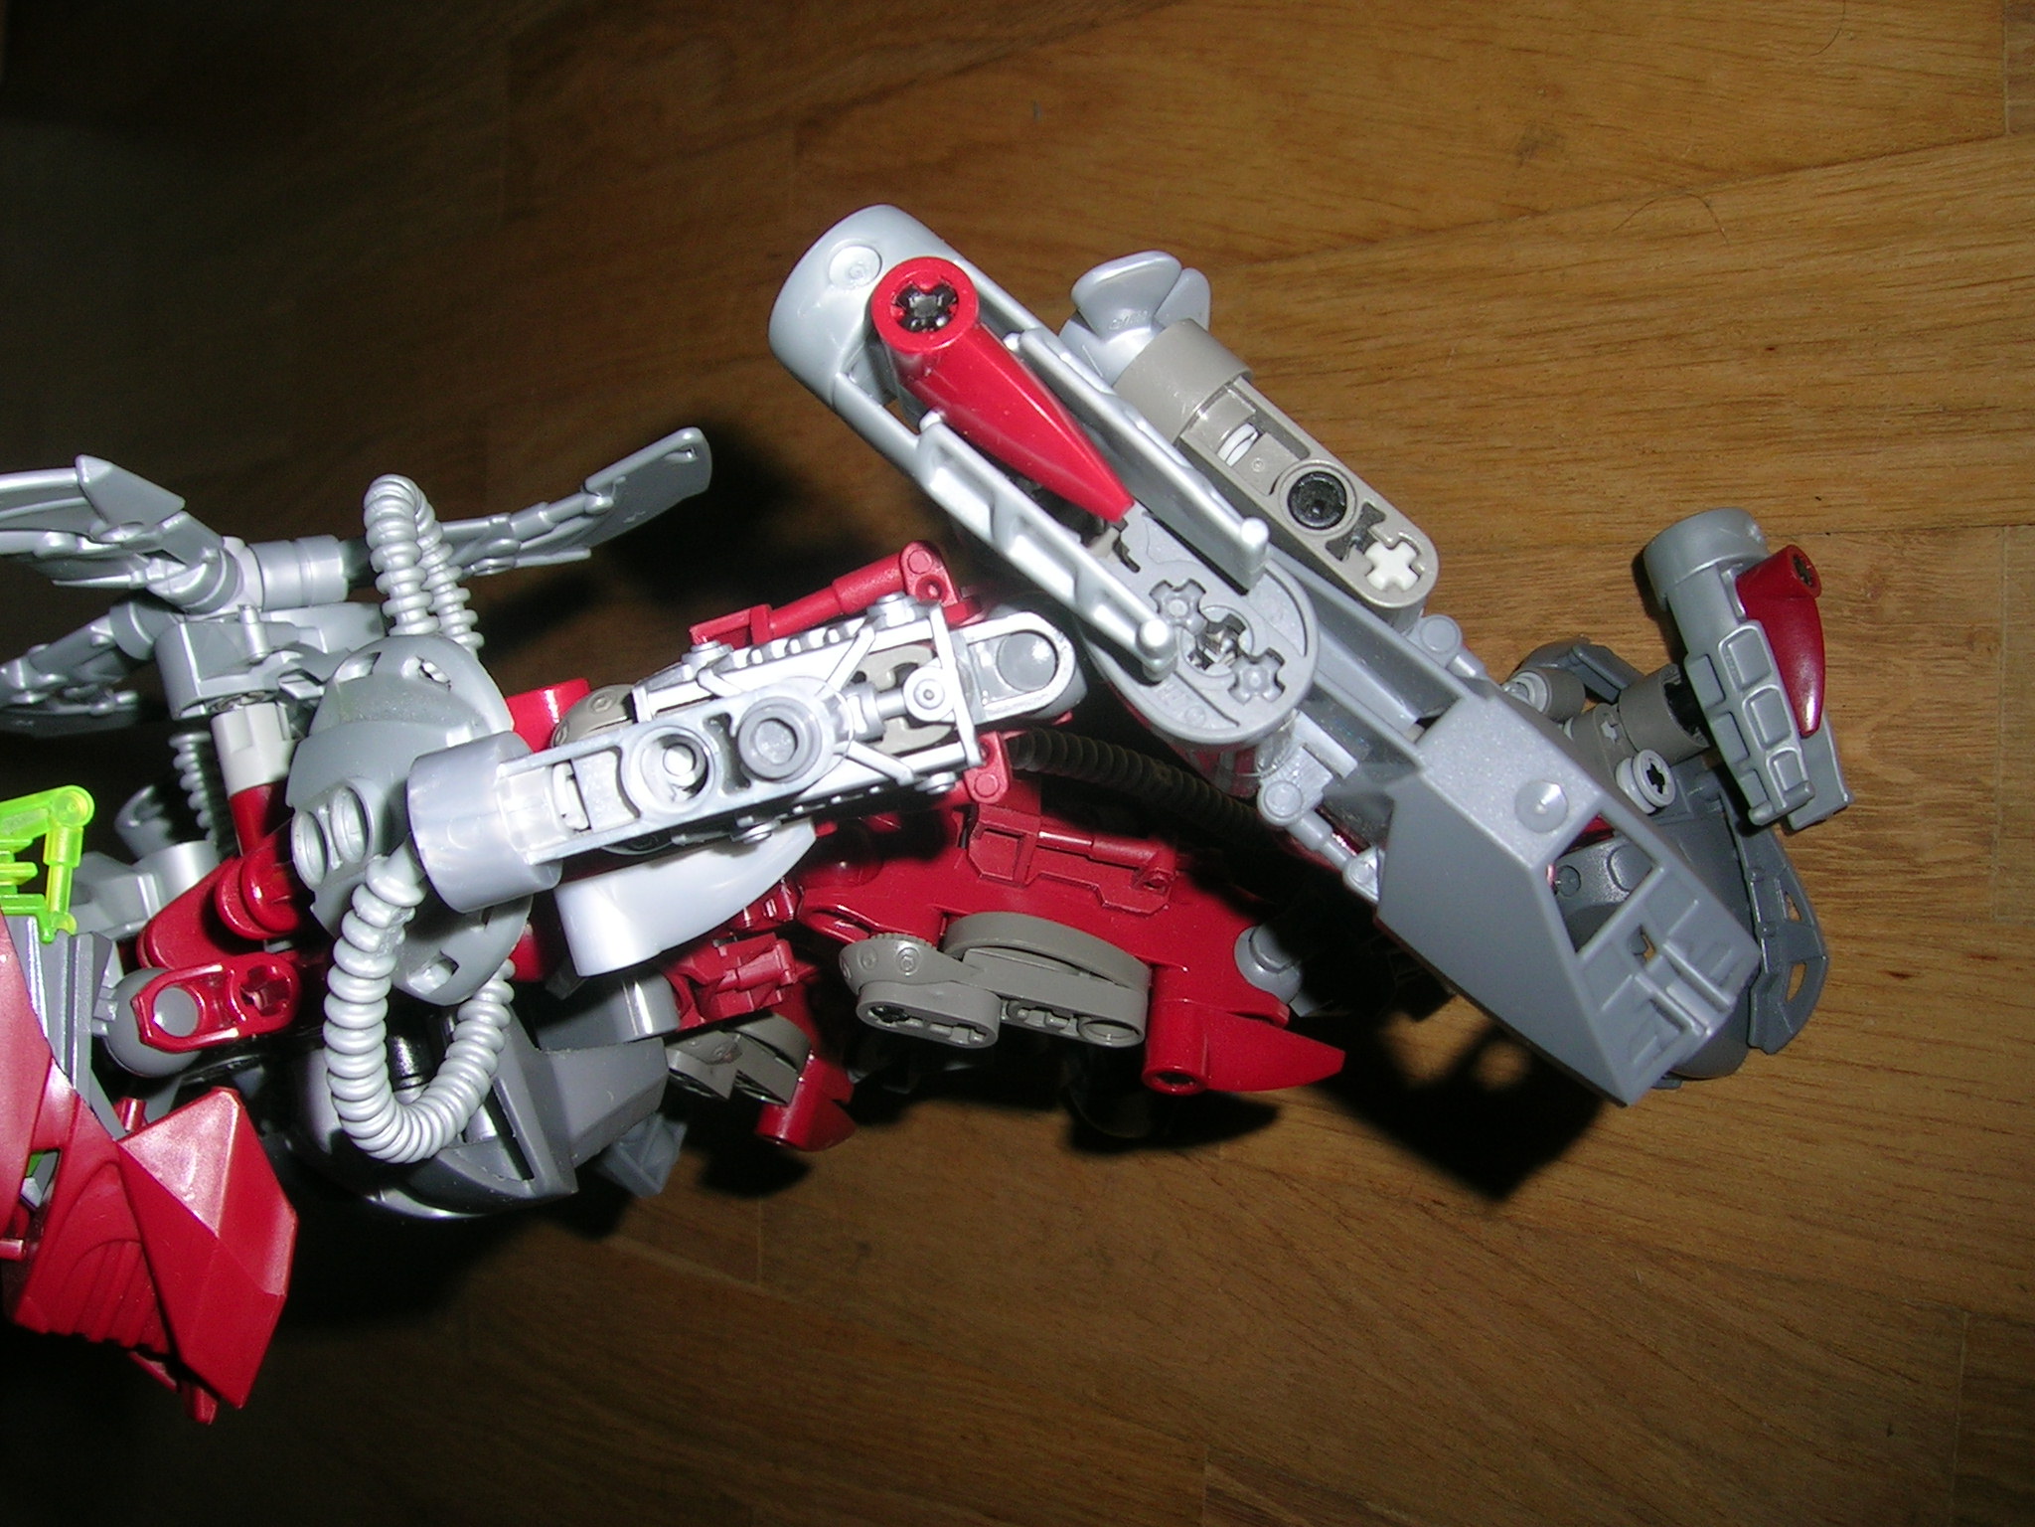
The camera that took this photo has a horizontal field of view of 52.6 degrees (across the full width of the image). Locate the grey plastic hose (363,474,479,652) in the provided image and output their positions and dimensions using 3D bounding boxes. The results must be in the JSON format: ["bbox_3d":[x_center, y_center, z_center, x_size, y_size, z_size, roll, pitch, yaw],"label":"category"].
[{"bbox_3d":[-0.068,-0.022,0.238,0.036,0.007,0.023,167,90,-86],"label":"grey plastic hose"}]

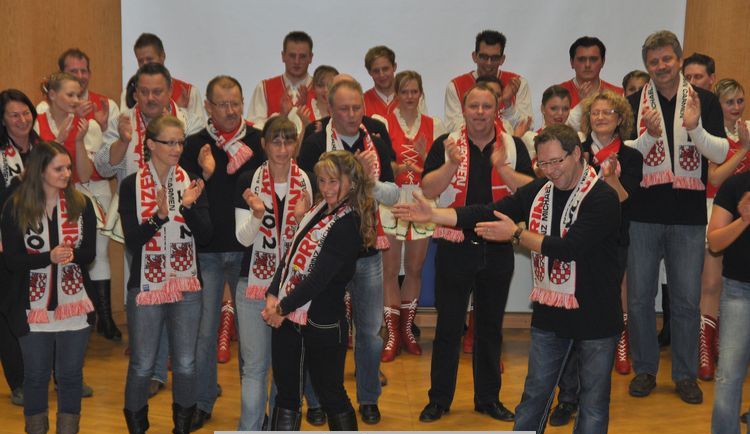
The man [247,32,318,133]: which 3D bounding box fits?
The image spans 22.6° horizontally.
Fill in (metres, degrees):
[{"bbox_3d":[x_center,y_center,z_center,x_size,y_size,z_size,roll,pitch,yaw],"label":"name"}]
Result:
[{"bbox_3d":[-0.459,-0.163,10.859,0.560,1.810,0.420,1,13,0],"label":"man"}]

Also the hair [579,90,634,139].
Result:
[{"bbox_3d":[1.177,-0.516,9.519,0.280,0.250,0.250,5,13,20],"label":"hair"}]

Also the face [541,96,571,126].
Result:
[{"bbox_3d":[0.976,-0.562,10.072,0.150,0.180,0.120,-2,14,-12],"label":"face"}]

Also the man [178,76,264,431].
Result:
[{"bbox_3d":[-0.778,0.156,9.491,0.500,1.775,0.440,-3,12,-15],"label":"man"}]

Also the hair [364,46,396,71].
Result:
[{"bbox_3d":[0.032,-0.908,10.797,0.180,0.150,0.200,3,12,12],"label":"hair"}]

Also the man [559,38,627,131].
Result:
[{"bbox_3d":[1.249,-0.140,10.907,0.540,1.800,0.380,1,12,3],"label":"man"}]

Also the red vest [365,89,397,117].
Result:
[{"bbox_3d":[0.067,-0.473,10.859,0.420,0.580,0.270,0,12,-3],"label":"red vest"}]

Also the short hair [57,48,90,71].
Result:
[{"bbox_3d":[-1.668,-0.867,10.377,0.170,0.130,0.190,-4,14,-19],"label":"short hair"}]

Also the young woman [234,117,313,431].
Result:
[{"bbox_3d":[-0.475,0.371,8.891,0.440,1.690,0.400,2,14,3],"label":"young woman"}]

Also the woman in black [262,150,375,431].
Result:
[{"bbox_3d":[-0.251,0.507,8.472,0.430,1.630,0.440,12,17,39],"label":"woman in black"}]

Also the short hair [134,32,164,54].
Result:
[{"bbox_3d":[-1.304,-0.993,10.781,0.180,0.150,0.200,6,13,24],"label":"short hair"}]

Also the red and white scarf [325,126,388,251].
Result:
[{"bbox_3d":[-0.094,-0.159,9.474,0.330,0.670,0.270,-2,12,-12],"label":"red and white scarf"}]

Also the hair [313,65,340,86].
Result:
[{"bbox_3d":[-0.271,-0.785,10.468,0.160,0.140,0.180,-3,14,-15],"label":"hair"}]

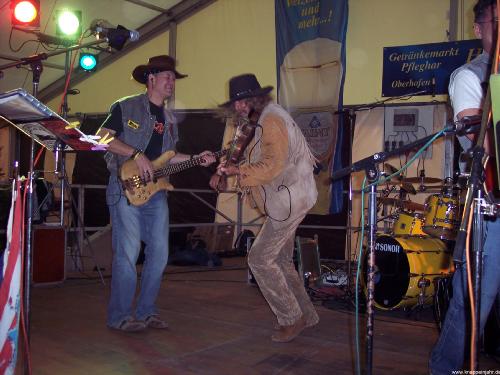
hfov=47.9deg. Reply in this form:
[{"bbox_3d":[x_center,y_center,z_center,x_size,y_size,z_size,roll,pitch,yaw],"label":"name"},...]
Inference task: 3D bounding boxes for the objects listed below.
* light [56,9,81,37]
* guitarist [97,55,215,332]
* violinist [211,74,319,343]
[{"bbox_3d":[-1.760,-1.590,5.430,0.250,0.270,0.320,2,13,-18],"label":"light"},{"bbox_3d":[-0.620,0.030,3.780,0.760,1.820,0.580,2,-1,-43],"label":"guitarist"},{"bbox_3d":[0.090,0.110,3.600,0.660,1.700,0.550,2,-1,-20],"label":"violinist"}]

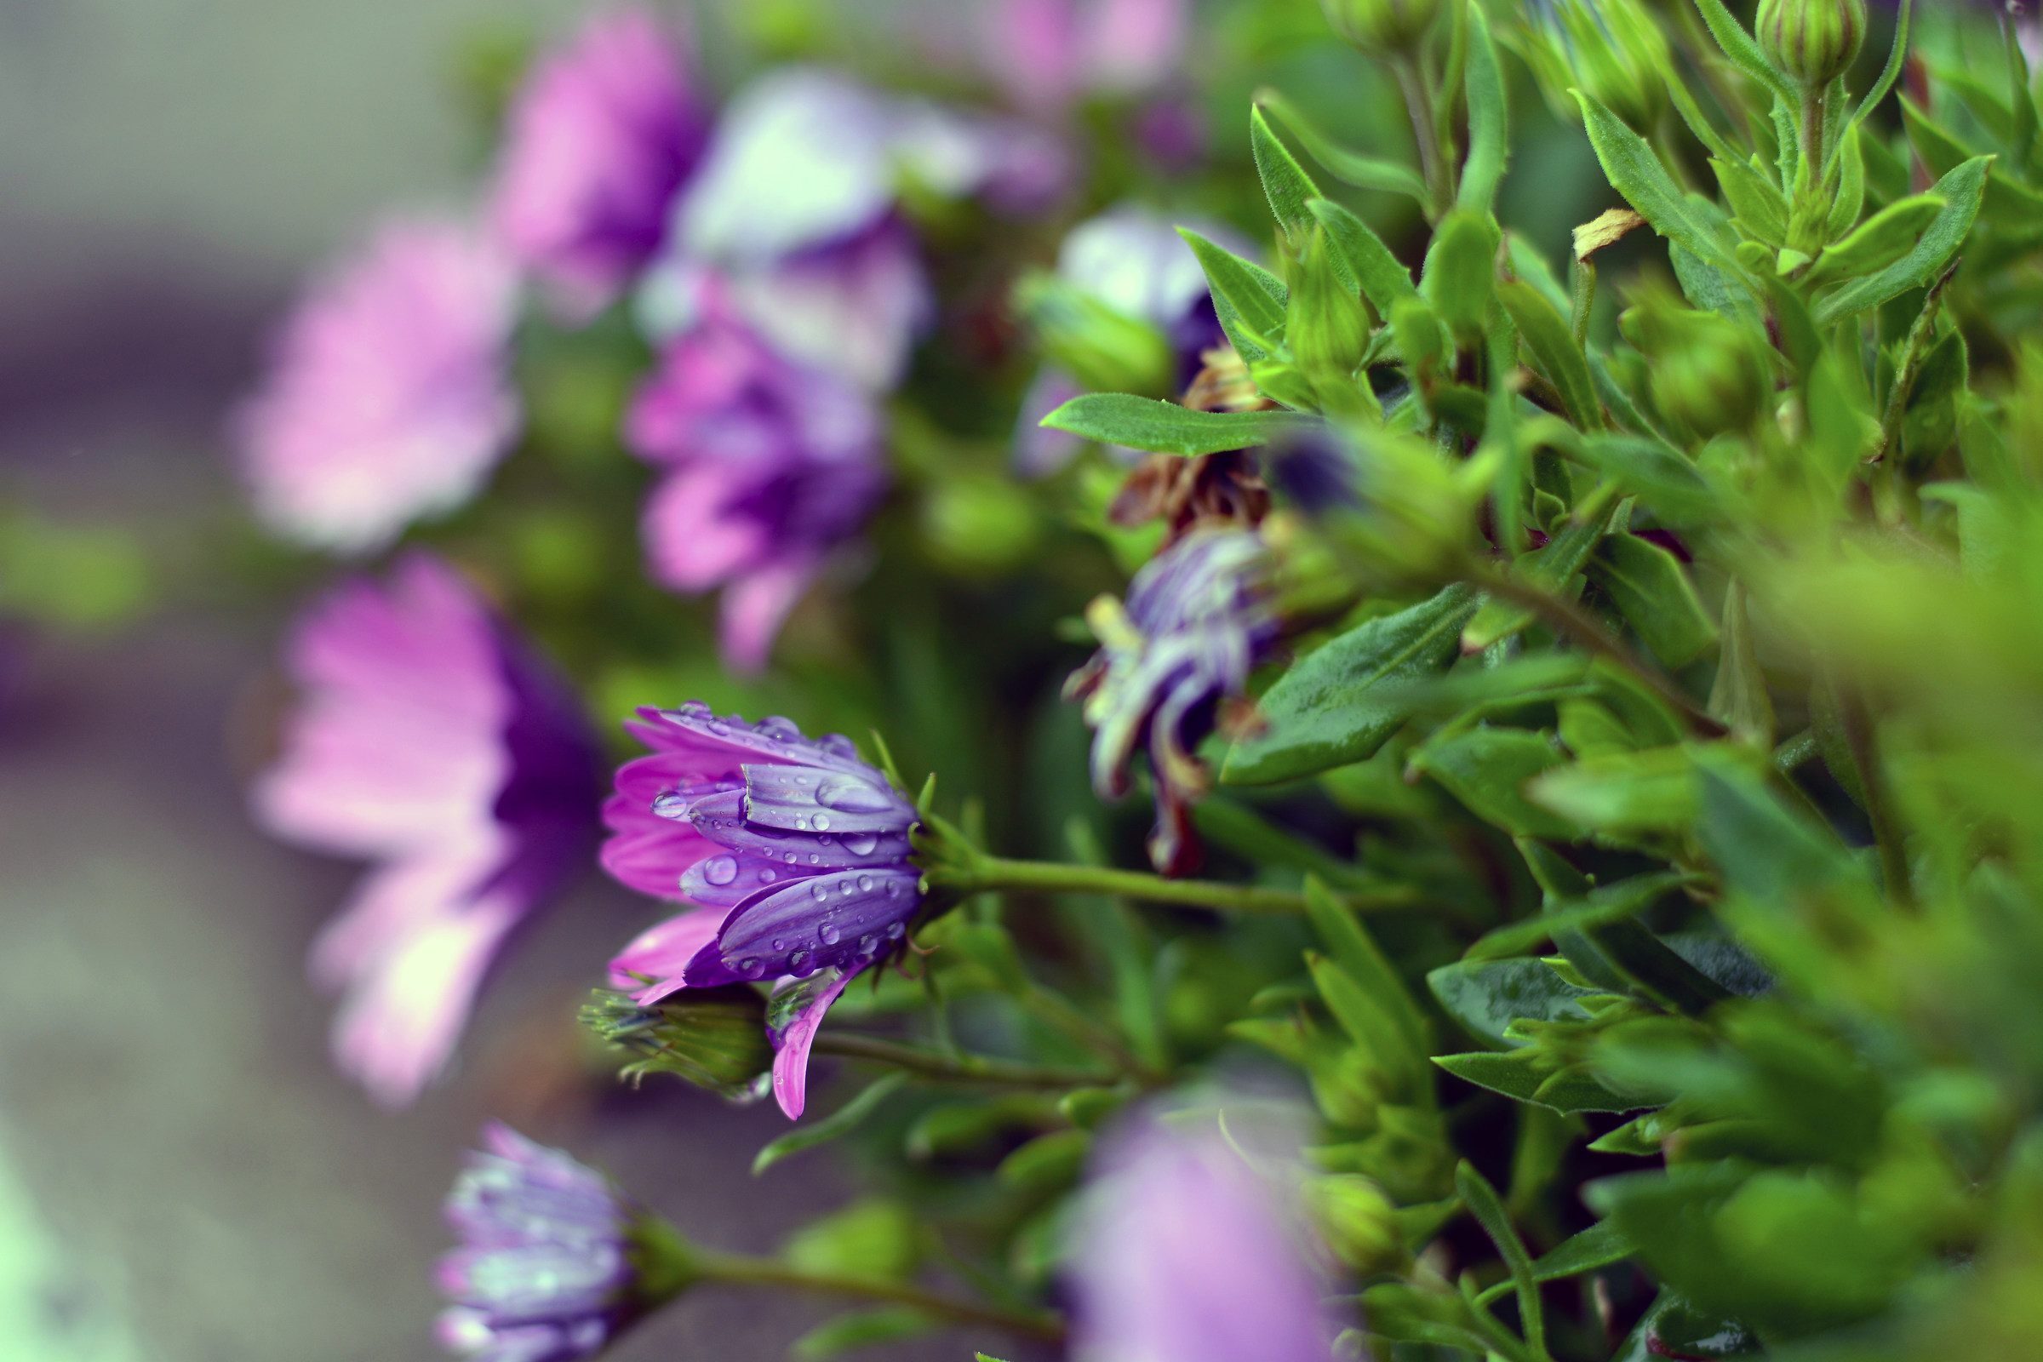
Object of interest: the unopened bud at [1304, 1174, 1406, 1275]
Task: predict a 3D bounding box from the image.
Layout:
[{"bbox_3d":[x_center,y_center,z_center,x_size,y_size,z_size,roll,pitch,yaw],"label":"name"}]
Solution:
[{"bbox_3d":[0.034,0.055,0.430,0.009,0.011,0.009,-40,20,0],"label":"unopened bud"}]

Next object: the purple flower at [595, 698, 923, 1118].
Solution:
[{"bbox_3d":[-0.026,0.022,0.420,0.032,0.040,0.034,-2,15,-6],"label":"purple flower"}]

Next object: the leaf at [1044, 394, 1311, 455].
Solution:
[{"bbox_3d":[0.016,-0.026,0.420,0.028,0.004,0.008,-3,31,-5],"label":"leaf"}]

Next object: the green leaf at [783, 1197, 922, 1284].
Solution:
[{"bbox_3d":[-0.018,0.058,0.445,0.015,0.009,0.007,-2,18,-5],"label":"green leaf"}]

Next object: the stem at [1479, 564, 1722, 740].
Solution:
[{"bbox_3d":[0.053,-0.002,0.390,0.031,0.004,0.004,31,0,-29],"label":"stem"}]

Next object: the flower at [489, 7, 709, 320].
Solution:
[{"bbox_3d":[-0.057,-0.069,0.570,0.026,0.040,0.038,-5,16,-18],"label":"flower"}]

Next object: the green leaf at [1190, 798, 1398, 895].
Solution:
[{"bbox_3d":[0.028,0.017,0.440,0.021,0.005,0.006,23,12,-10],"label":"green leaf"}]

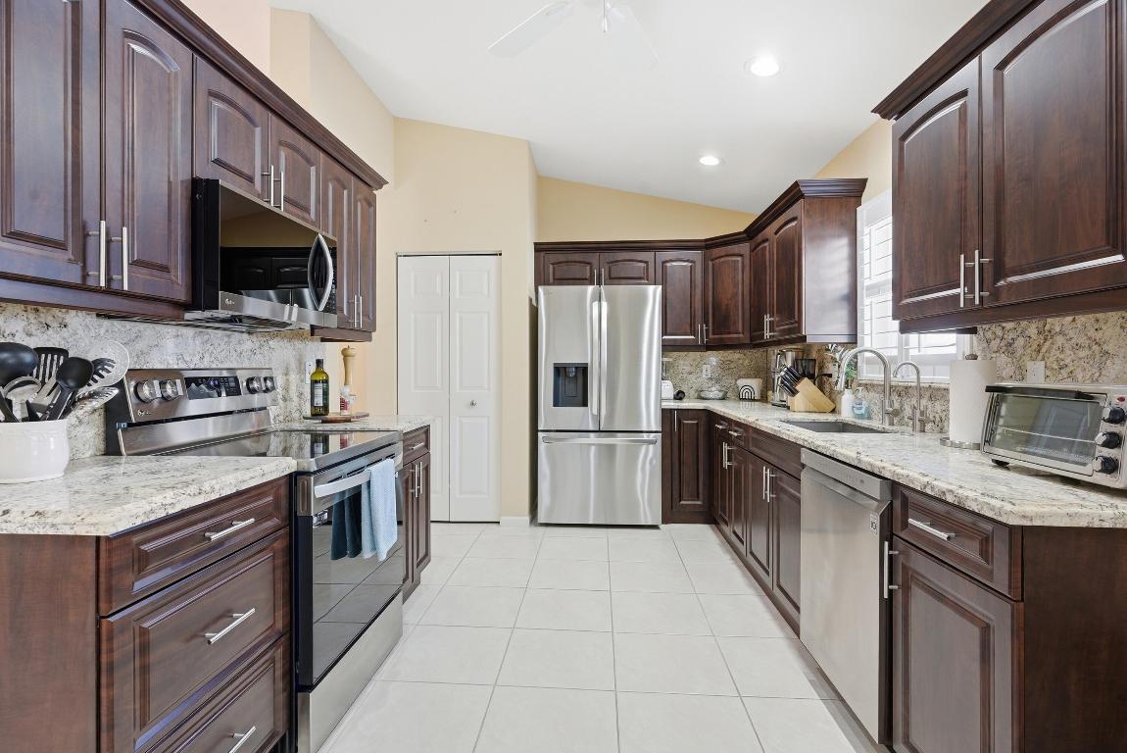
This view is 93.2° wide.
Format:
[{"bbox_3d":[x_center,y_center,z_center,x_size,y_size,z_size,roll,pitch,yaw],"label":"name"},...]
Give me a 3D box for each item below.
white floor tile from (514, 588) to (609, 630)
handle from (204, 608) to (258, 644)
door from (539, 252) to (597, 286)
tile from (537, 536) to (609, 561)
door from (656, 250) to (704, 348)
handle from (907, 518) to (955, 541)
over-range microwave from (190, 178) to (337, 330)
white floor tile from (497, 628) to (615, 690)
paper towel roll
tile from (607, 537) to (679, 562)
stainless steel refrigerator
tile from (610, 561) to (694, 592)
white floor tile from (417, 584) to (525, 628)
[{"bbox_3d":[0.011,1.167,2.665,0.454,0.010,0.448,0,1,4],"label":"white floor tile"},{"bbox_3d":[-0.847,0.628,1.347,0.036,0.013,0.168,0,1,4],"label":"handle"},{"bbox_3d":[0.070,-0.871,4.409,0.455,0.316,0.022,0,0,4],"label":"door"},{"bbox_3d":[0.072,1.142,3.524,0.443,0.010,0.443,0,1,4],"label":"tile"},{"bbox_3d":[0.926,-0.626,4.255,0.374,0.745,0.024,0,1,4],"label":"door"},{"bbox_3d":[0.897,0.369,1.290,0.036,0.012,0.158,0,0,4],"label":"handle"},{"bbox_3d":[-1.248,-0.418,2.068,0.420,0.412,0.758,0,1,4],"label":"over-range microwave"},{"bbox_3d":[-0.018,1.173,2.221,0.454,0.010,0.448,0,1,4],"label":"white floor tile"},{"bbox_3d":[1.431,0.087,1.860,0.130,0.284,0.130,0,1,4],"label":"paper towel roll"},{"bbox_3d":[0.530,1.155,3.528,0.451,0.010,0.451,0,0,4],"label":"tile"},{"bbox_3d":[0.288,0.237,4.274,0.908,1.795,0.810,0,1,4],"label":"stainless steel refrigerator"},{"bbox_3d":[0.497,1.161,3.078,0.454,0.010,0.448,0,1,4],"label":"tile"},{"bbox_3d":[-0.433,1.149,2.661,0.443,0.010,0.443,0,1,4],"label":"white floor tile"}]

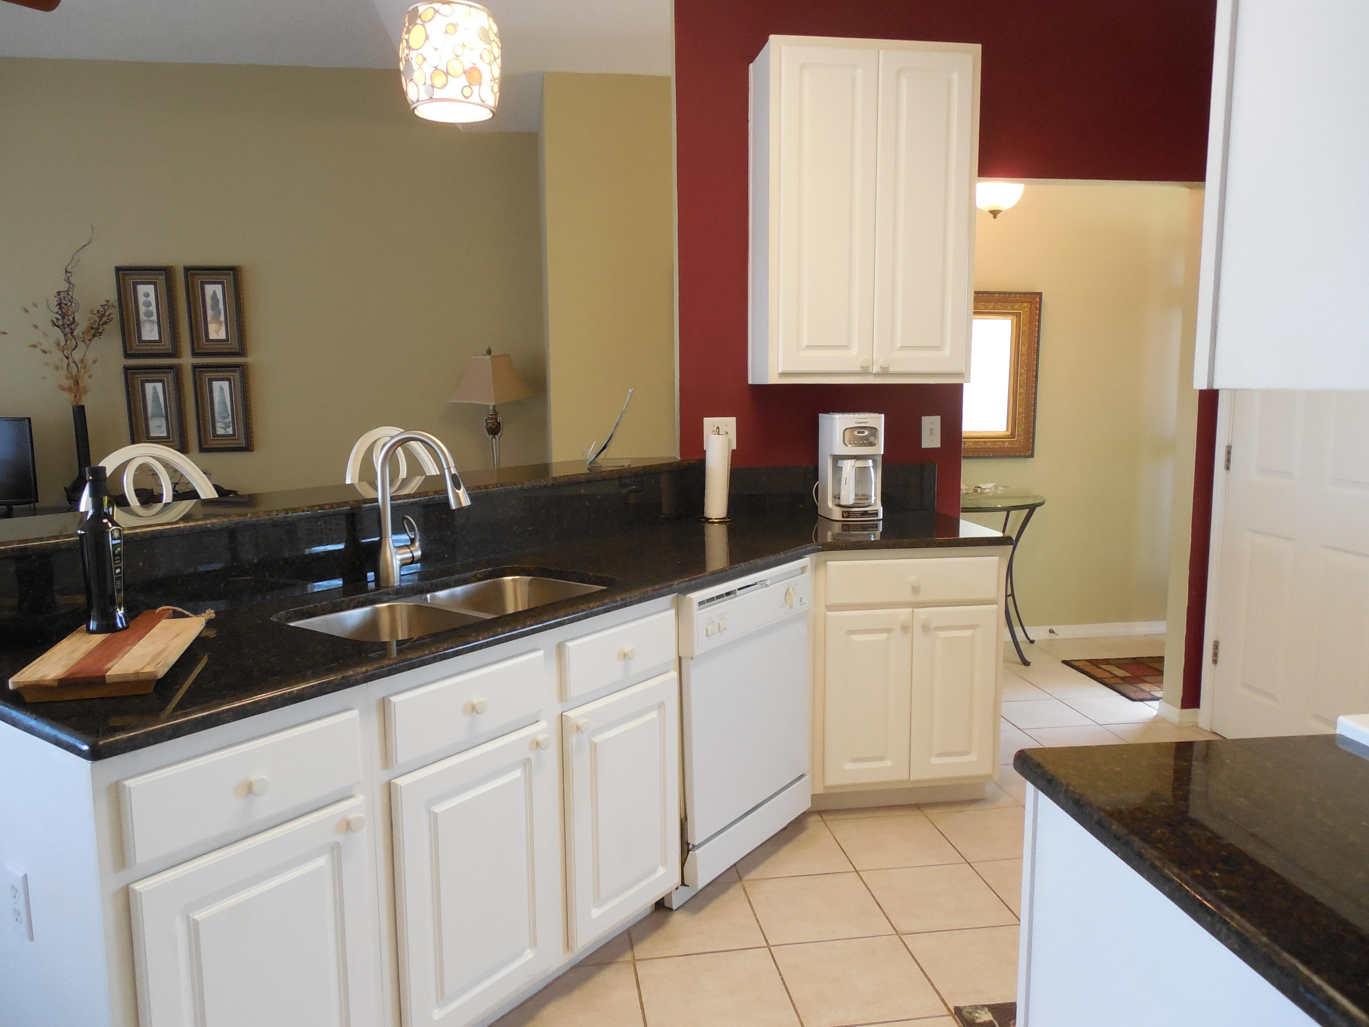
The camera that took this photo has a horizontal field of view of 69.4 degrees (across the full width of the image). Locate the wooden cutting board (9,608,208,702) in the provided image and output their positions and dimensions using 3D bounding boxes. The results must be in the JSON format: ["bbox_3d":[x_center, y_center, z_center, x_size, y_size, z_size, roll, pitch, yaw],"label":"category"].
[{"bbox_3d":[-0.930,0.231,1.650,0.198,0.043,0.440,-2,7,-15],"label":"wooden cutting board"}]

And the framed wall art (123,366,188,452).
[{"bbox_3d":[-2.951,-0.582,5.524,0.297,0.492,0.035,-2,7,-8],"label":"framed wall art"}]

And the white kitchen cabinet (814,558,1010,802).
[{"bbox_3d":[0.675,0.461,3.374,0.630,0.796,0.580,-1,7,-8],"label":"white kitchen cabinet"}]

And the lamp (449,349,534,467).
[{"bbox_3d":[-0.801,-0.359,4.117,0.260,0.650,0.260,4,8,29],"label":"lamp"}]

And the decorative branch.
[{"bbox_3d":[-3.263,-1.022,5.157,0.540,0.919,0.400,-2,7,-8],"label":"decorative branch"}]

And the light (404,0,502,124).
[{"bbox_3d":[-0.582,-1.127,2.472,0.245,0.234,0.245,-2,7,-8],"label":"light"}]

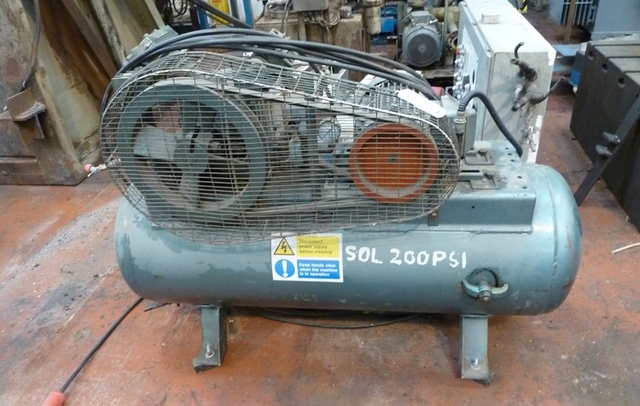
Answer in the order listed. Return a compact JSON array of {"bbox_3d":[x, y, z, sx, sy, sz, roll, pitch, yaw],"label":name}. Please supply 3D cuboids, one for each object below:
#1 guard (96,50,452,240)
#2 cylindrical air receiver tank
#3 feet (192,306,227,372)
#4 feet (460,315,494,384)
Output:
[{"bbox_3d":[-0.095,-0.117,1.164,0.853,0.480,0.115,0,33,7],"label":"guard"},{"bbox_3d":[0.067,0.116,1.548,1.448,0.478,0.478,0,33,7],"label":"cylindrical air receiver tank"},{"bbox_3d":[-0.388,0.456,1.624,0.095,0.200,0.140,0,33,7],"label":"feet"},{"bbox_3d":[0.517,0.459,1.518,0.095,0.200,0.140,0,33,7],"label":"feet"}]

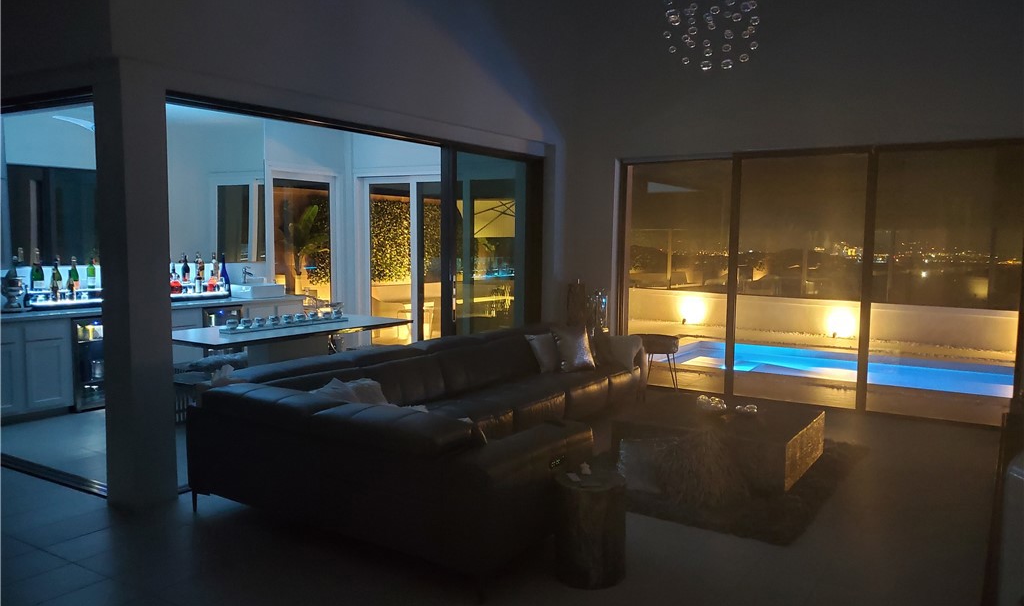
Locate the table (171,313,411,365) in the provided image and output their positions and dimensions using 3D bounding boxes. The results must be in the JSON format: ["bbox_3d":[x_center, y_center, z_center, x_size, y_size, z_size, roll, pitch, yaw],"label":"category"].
[{"bbox_3d":[-2.055,0.600,7.097,1.090,0.750,2.210,4,6,33],"label":"table"}]

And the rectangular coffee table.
[{"bbox_3d":[1.485,0.965,5.497,1.180,0.350,1.090,4,6,33],"label":"rectangular coffee table"}]

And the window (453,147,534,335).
[{"bbox_3d":[-0.199,-0.256,7.575,0.070,2.400,1.430,4,6,33],"label":"window"}]

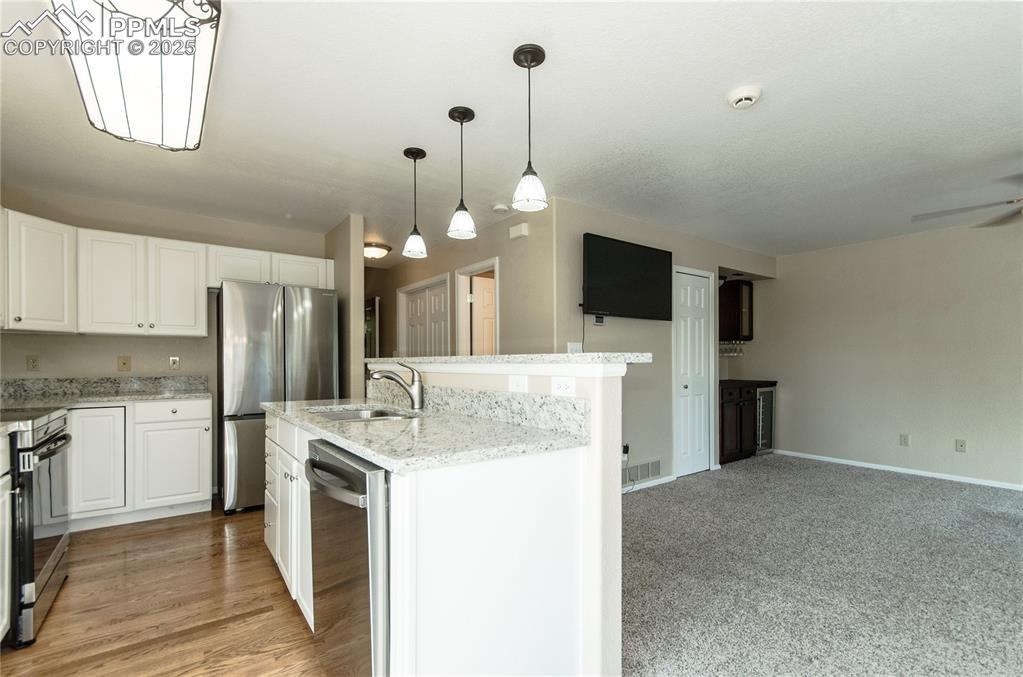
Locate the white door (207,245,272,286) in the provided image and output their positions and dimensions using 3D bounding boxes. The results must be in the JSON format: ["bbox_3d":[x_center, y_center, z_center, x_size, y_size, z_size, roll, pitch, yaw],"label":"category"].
[{"bbox_3d":[-2.320,-0.591,3.642,0.460,0.350,0.025,1,-2,-37],"label":"white door"}]

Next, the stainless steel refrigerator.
[{"bbox_3d":[-2.059,0.479,3.769,0.870,1.770,0.720,2,-4,-41],"label":"stainless steel refrigerator"}]

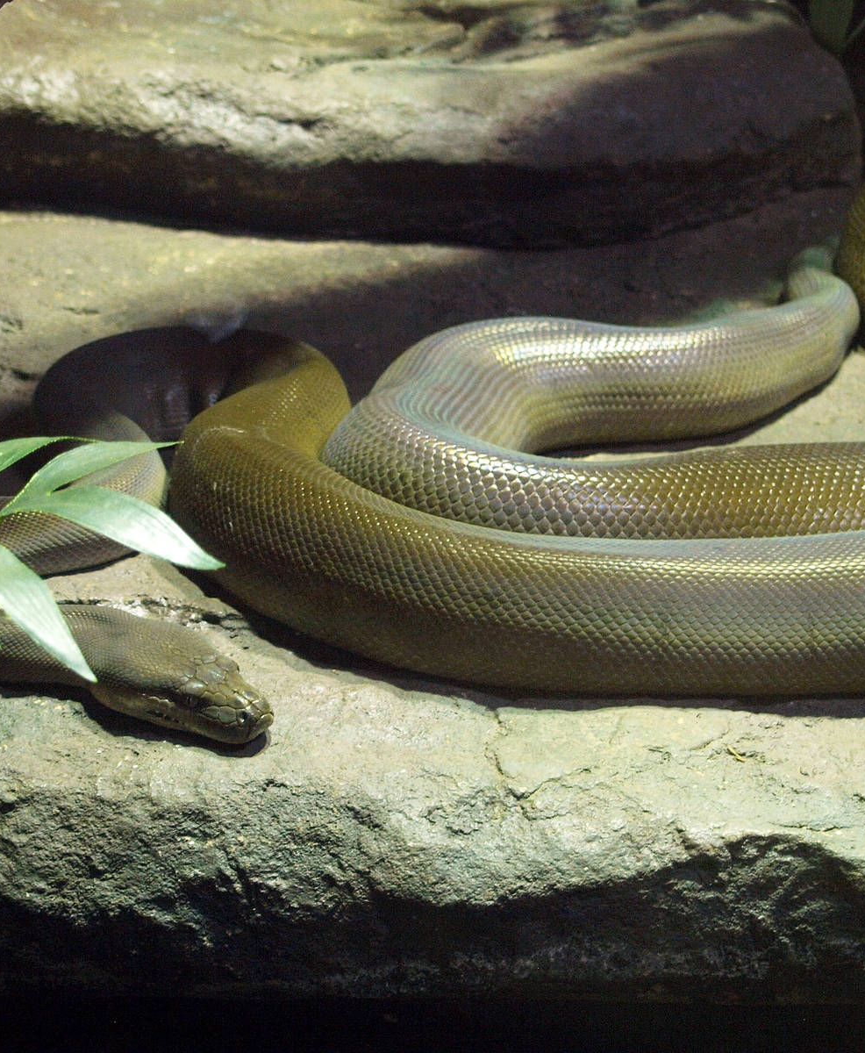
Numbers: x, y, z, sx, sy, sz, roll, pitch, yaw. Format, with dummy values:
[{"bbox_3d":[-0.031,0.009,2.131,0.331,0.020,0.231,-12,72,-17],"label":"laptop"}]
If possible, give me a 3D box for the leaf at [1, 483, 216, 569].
[{"bbox_3d":[-0.188,-0.004,2.160,0.136,0.024,0.036,17,51,9],"label":"leaf"}]

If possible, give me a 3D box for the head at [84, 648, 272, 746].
[{"bbox_3d":[-0.152,0.096,2.200,0.117,0.039,0.064,20,29,37],"label":"head"}]

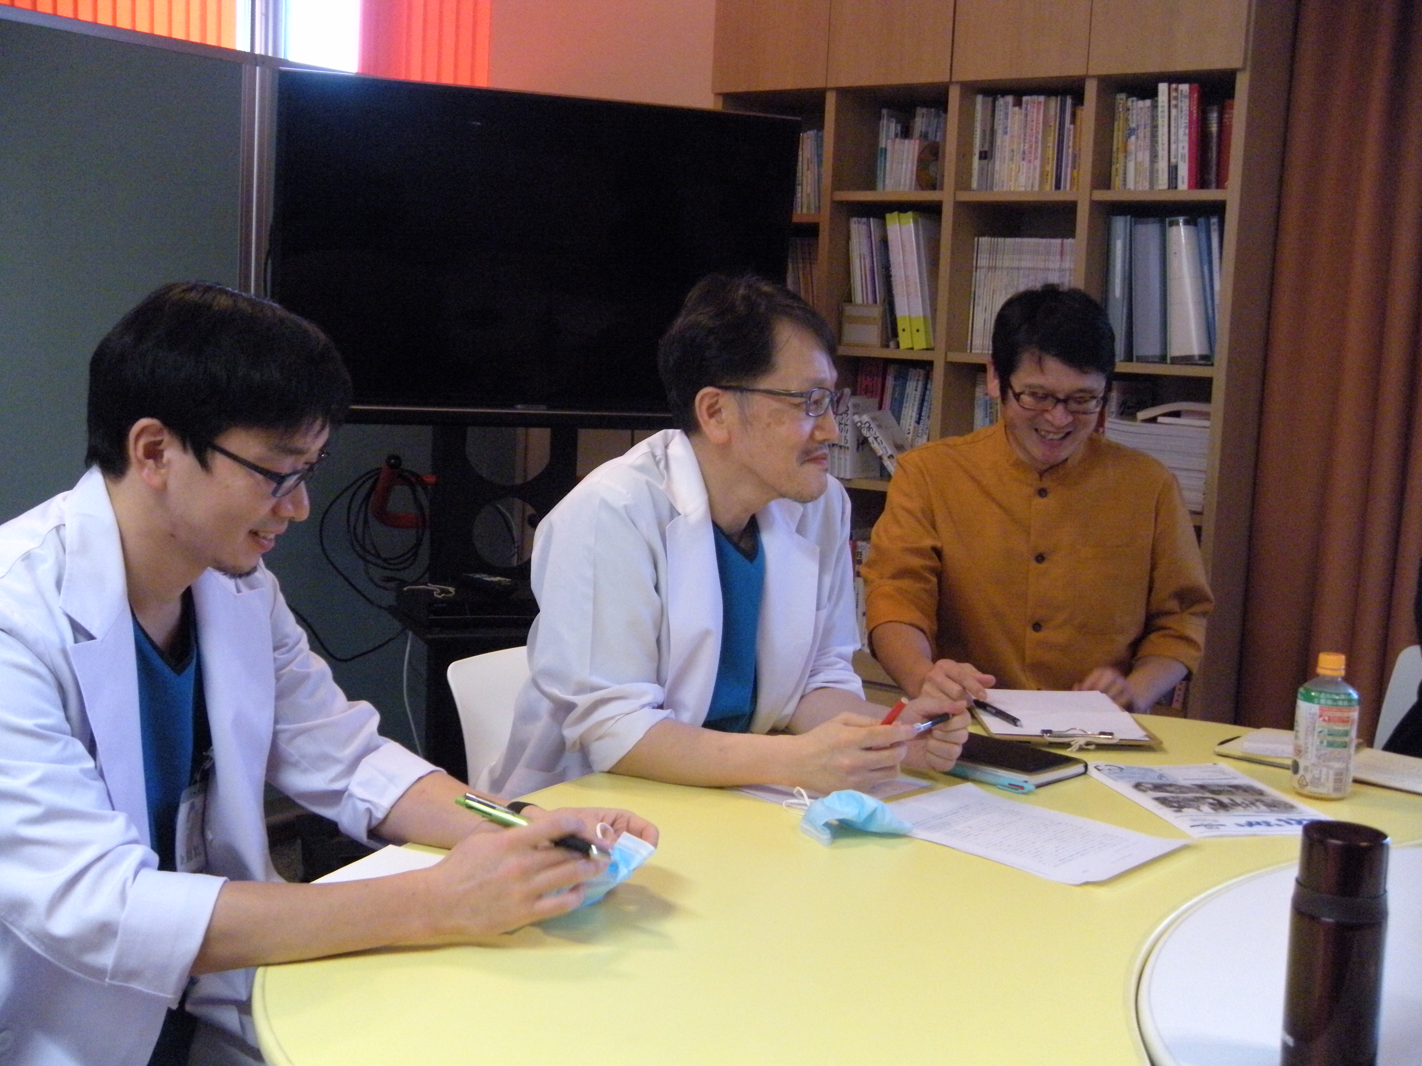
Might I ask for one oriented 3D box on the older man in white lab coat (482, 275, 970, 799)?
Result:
[{"bbox_3d":[-0.057,0.315,2.278,0.630,1.272,0.520,9,10,41],"label":"older man in white lab coat"}]

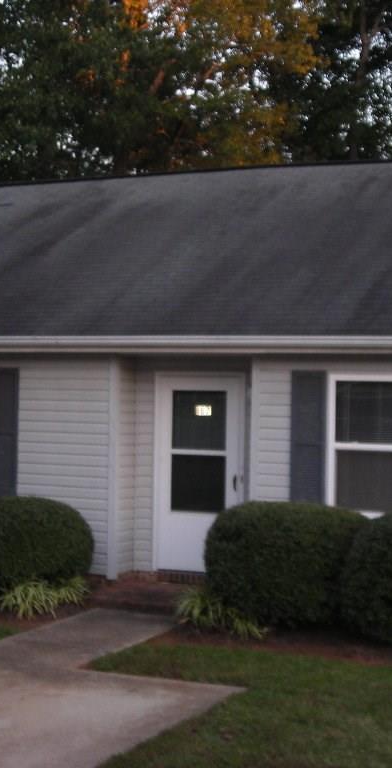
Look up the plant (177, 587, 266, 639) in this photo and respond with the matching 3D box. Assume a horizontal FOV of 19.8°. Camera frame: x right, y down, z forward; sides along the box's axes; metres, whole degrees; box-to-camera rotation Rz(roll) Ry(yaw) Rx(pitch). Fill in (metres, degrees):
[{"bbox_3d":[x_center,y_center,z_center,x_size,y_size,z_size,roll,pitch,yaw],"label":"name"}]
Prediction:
[{"bbox_3d":[0.207,1.948,9.564,0.780,0.403,0.600,1,0,25],"label":"plant"}]

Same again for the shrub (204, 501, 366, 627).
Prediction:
[{"bbox_3d":[0.831,1.595,10.103,1.461,1.054,1.344,1,0,0],"label":"shrub"}]

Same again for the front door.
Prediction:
[{"bbox_3d":[0.020,0.947,11.832,1.036,2.123,0.100,1,0,25],"label":"front door"}]

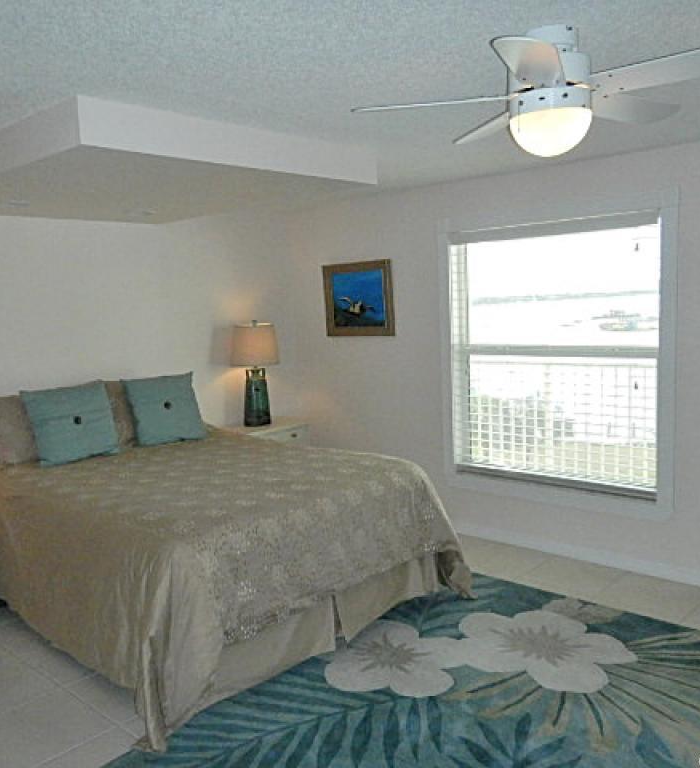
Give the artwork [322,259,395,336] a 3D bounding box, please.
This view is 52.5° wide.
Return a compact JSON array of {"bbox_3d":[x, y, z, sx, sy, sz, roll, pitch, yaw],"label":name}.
[{"bbox_3d":[0.053,-0.623,5.265,0.655,0.540,0.030,3,9,41],"label":"artwork"}]

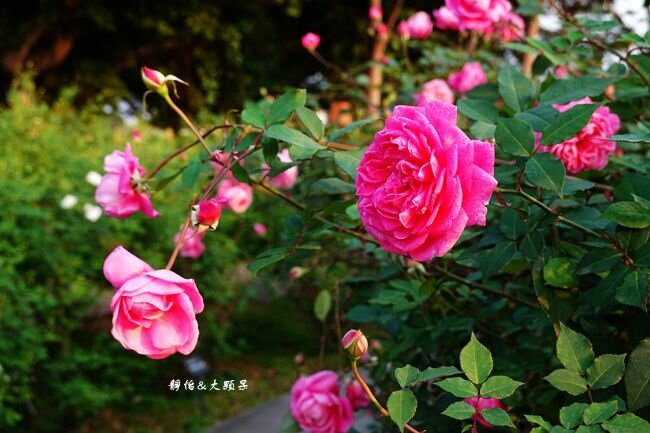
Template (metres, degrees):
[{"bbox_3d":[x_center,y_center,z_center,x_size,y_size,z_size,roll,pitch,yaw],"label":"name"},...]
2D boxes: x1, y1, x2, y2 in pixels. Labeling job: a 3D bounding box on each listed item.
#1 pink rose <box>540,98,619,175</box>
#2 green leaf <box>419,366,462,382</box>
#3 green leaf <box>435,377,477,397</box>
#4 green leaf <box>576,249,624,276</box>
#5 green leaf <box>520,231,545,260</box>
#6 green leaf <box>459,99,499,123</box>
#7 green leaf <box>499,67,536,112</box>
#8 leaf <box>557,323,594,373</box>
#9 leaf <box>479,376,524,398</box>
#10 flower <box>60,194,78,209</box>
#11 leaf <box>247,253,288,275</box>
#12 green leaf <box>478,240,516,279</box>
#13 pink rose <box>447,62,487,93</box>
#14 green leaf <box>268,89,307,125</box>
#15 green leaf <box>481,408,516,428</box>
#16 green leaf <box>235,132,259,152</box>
[{"bbox_3d":[0.230,-0.073,0.800,0.074,0.070,0.055,2,7,17],"label":"pink rose"},{"bbox_3d":[0.086,0.119,0.660,0.047,0.008,0.016,-3,15,-38],"label":"green leaf"},{"bbox_3d":[0.097,0.126,0.650,0.034,0.008,0.017,16,33,25],"label":"green leaf"},{"bbox_3d":[0.233,0.039,0.750,0.042,0.021,0.009,-26,-33,-11],"label":"green leaf"},{"bbox_3d":[0.225,0.032,0.950,0.024,0.036,0.008,-21,-22,-9],"label":"green leaf"},{"bbox_3d":[0.165,-0.114,0.950,0.051,0.026,0.011,33,-21,23],"label":"green leaf"},{"bbox_3d":[0.160,-0.107,0.740,0.029,0.039,0.009,-13,-6,-5],"label":"green leaf"},{"bbox_3d":[0.228,0.122,0.820,0.032,0.051,0.011,-19,-18,0],"label":"leaf"},{"bbox_3d":[0.126,0.122,0.630,0.032,0.017,0.007,-10,-27,6],"label":"leaf"},{"bbox_3d":[-0.751,-0.044,2.600,0.052,0.045,0.045,0,3,-6],"label":"flower"},{"bbox_3d":[-0.052,0.044,0.820,0.039,0.010,0.019,-23,42,-17],"label":"leaf"},{"bbox_3d":[0.185,0.045,0.950,0.028,0.056,0.012,36,-18,22],"label":"green leaf"},{"bbox_3d":[0.195,-0.187,1.200,0.054,0.043,0.046,1,4,19],"label":"pink rose"},{"bbox_3d":[-0.041,-0.118,0.950,0.025,0.055,0.012,42,-13,12],"label":"green leaf"},{"bbox_3d":[0.161,0.189,0.820,0.035,0.017,0.008,24,-30,15],"label":"green leaf"},{"bbox_3d":[-0.084,-0.080,0.950,0.015,0.031,0.007,42,-18,17],"label":"green leaf"}]

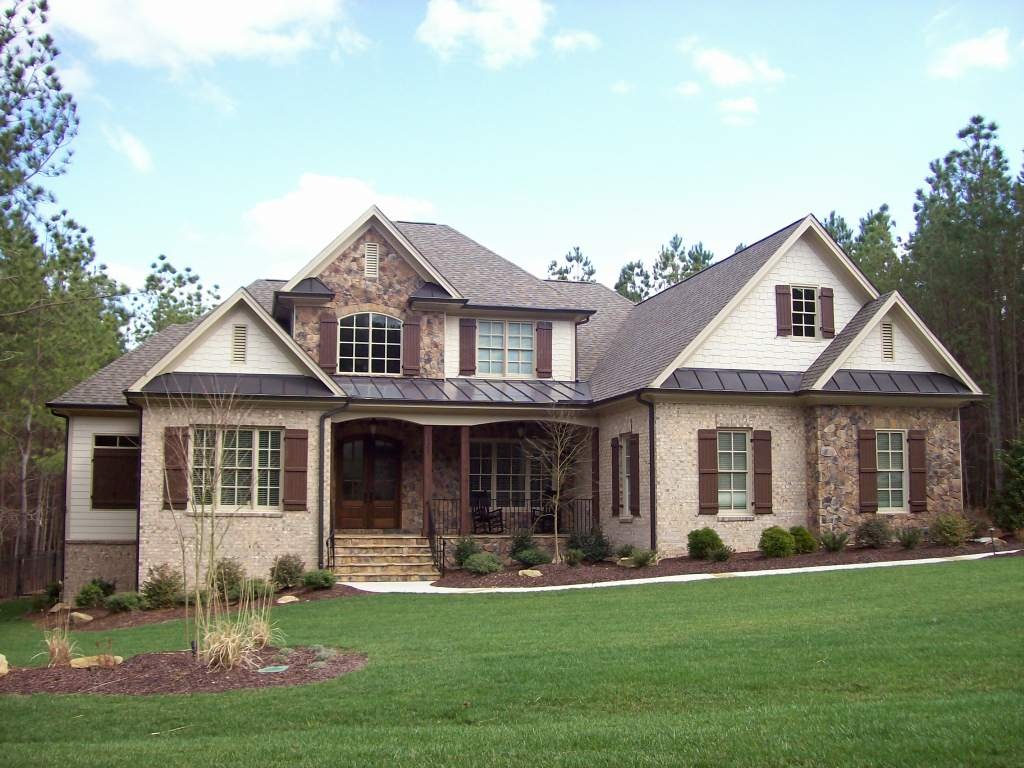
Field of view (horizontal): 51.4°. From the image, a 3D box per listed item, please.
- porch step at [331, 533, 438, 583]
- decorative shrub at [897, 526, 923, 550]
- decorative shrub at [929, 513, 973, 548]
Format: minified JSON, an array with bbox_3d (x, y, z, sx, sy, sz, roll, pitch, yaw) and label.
[{"bbox_3d":[-3.049,4.193,25.538,2.375,0.976,1.390,2,-6,-13],"label":"porch step"},{"bbox_3d":[8.430,3.255,22.585,0.535,0.453,0.508,2,-7,-14],"label":"decorative shrub"},{"bbox_3d":[9.864,3.299,23.900,0.905,0.786,0.878,2,-6,-13],"label":"decorative shrub"}]

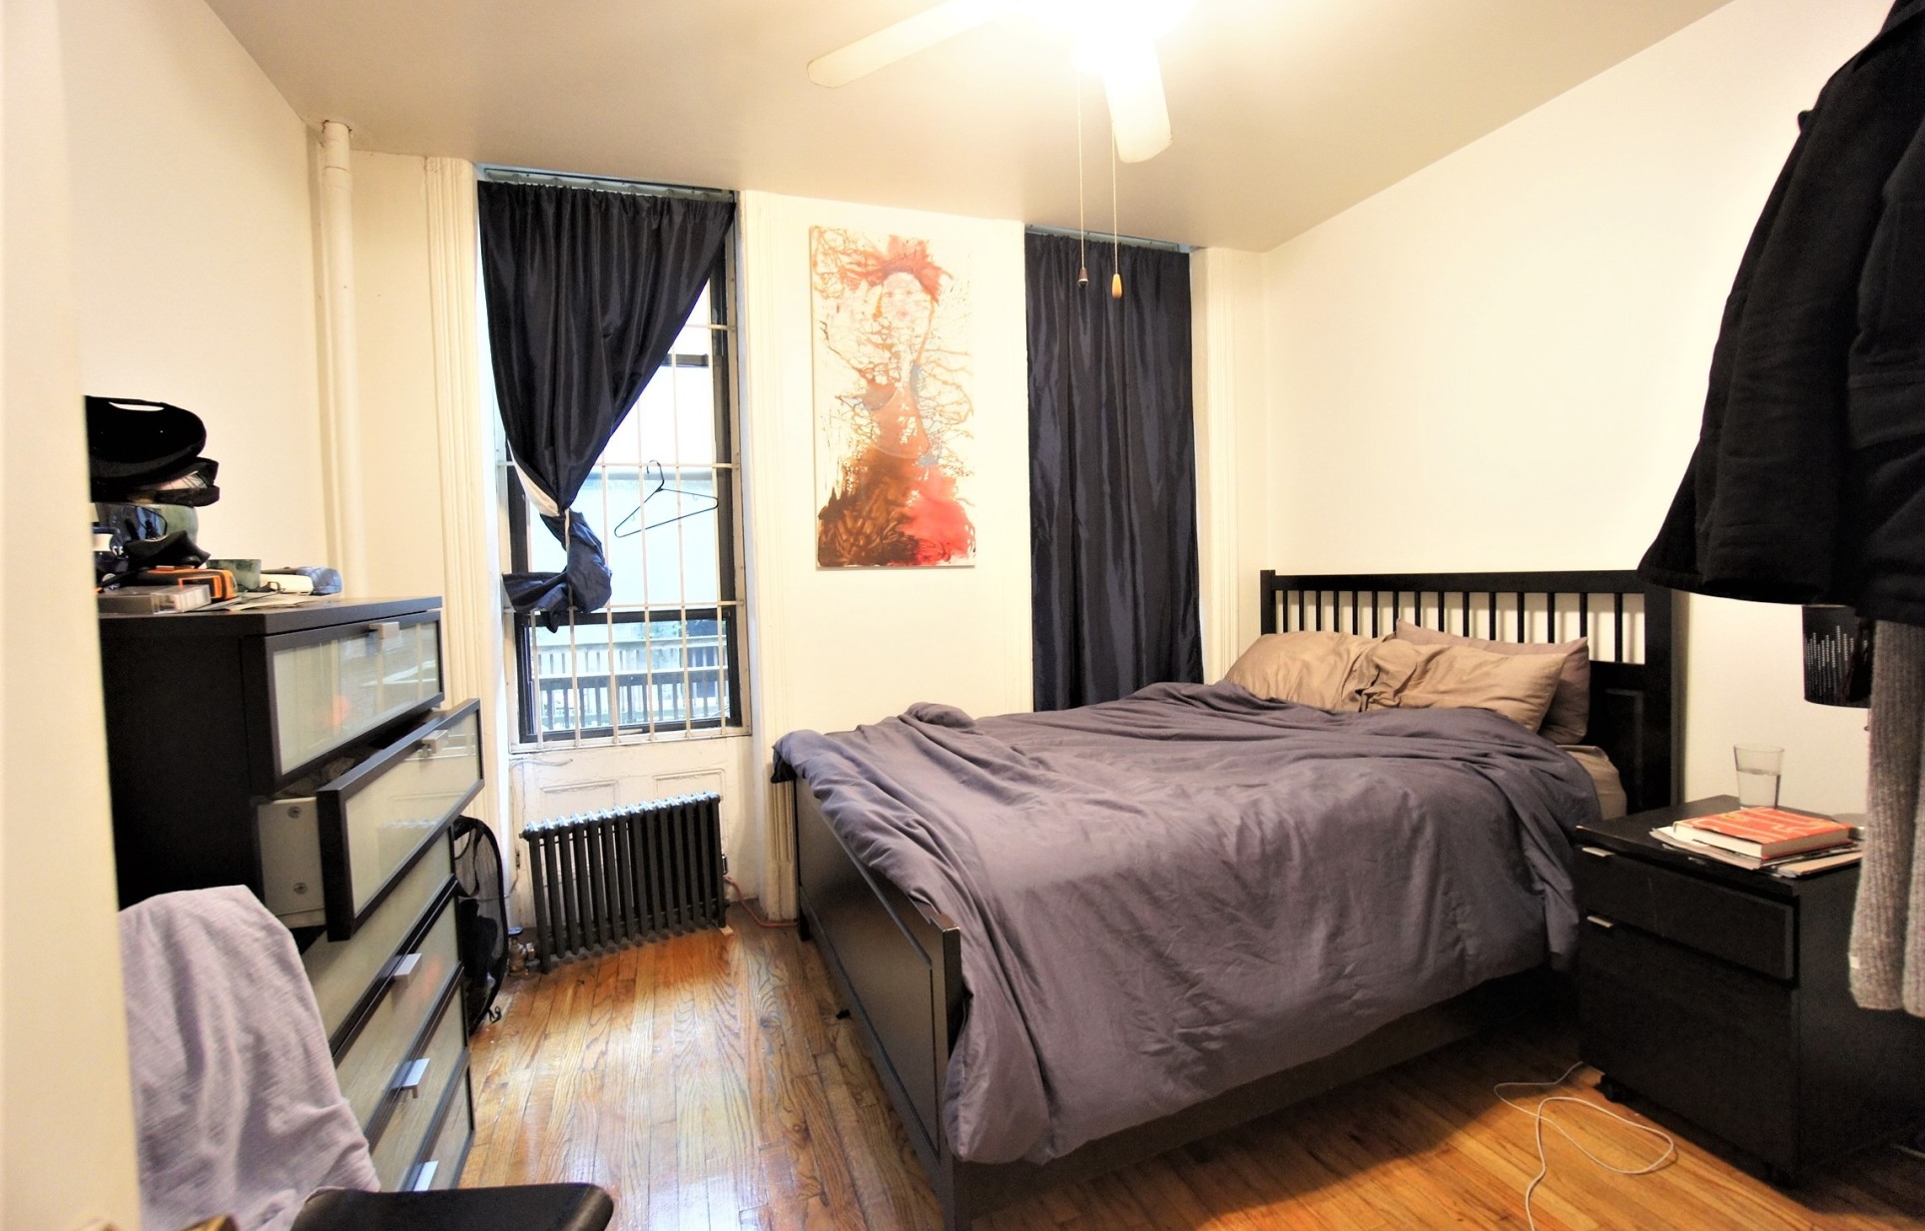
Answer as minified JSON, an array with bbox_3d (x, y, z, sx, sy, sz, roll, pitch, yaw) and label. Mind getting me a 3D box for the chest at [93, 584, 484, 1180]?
[{"bbox_3d":[-1.174,0.601,1.336,0.550,1.226,0.835,-2,3,-21],"label":"chest"}]

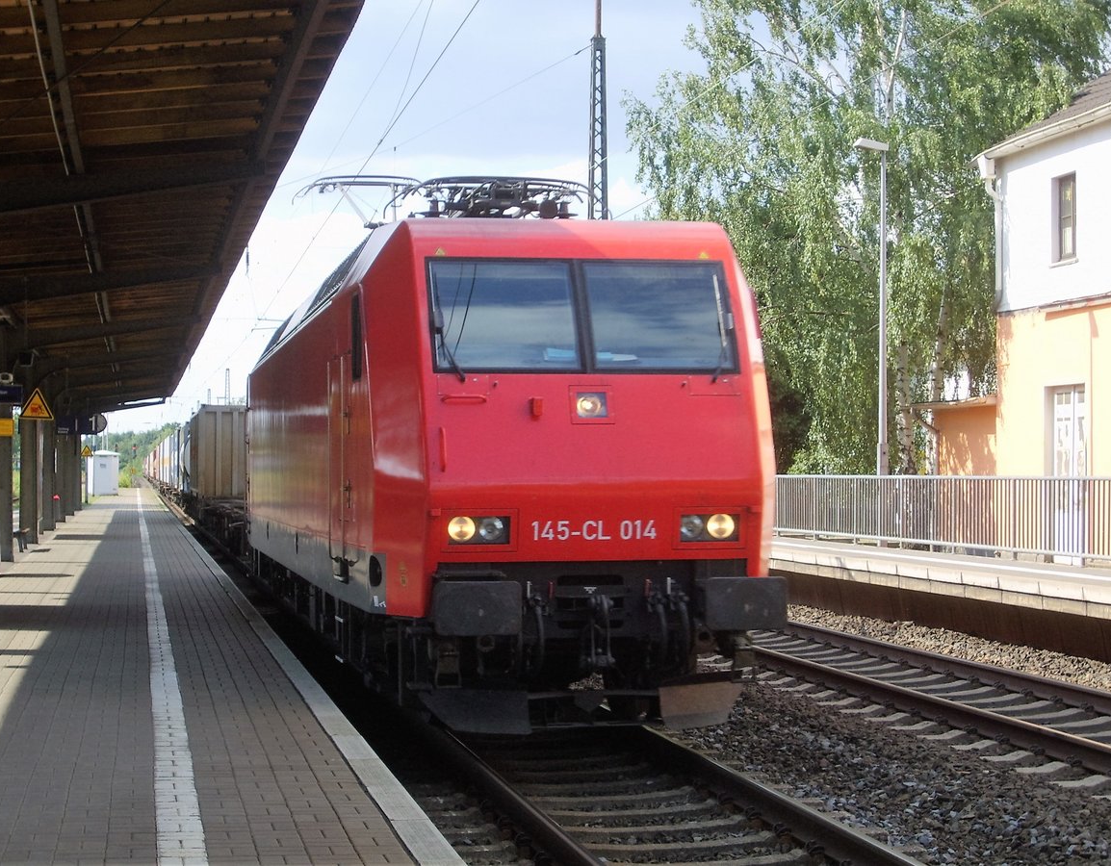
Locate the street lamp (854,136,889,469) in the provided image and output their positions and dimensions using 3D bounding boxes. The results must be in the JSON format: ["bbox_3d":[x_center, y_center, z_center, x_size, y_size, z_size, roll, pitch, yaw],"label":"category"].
[{"bbox_3d":[4.737,-1.351,30.482,0.470,6.140,0.250,0,-1,-11],"label":"street lamp"}]

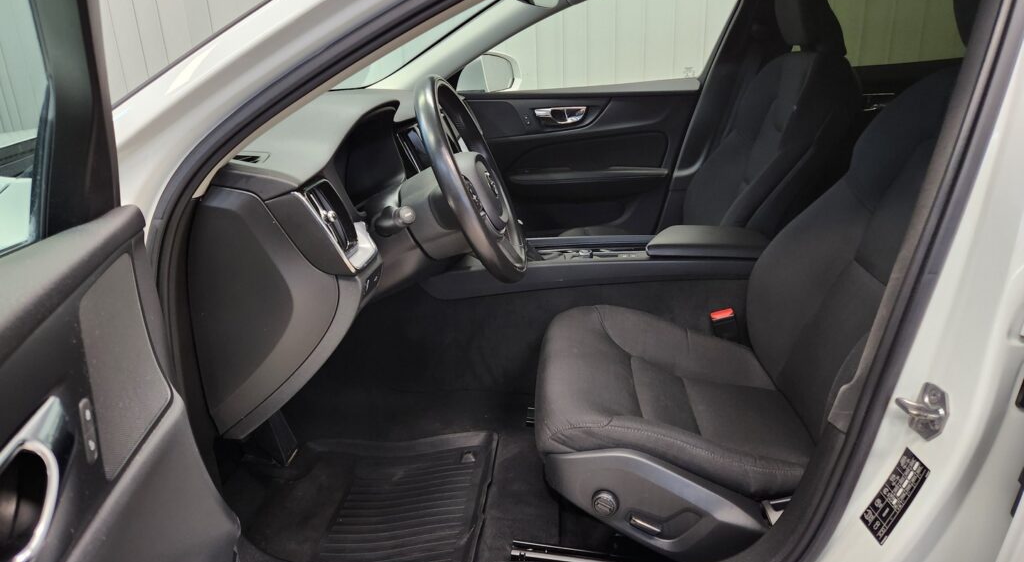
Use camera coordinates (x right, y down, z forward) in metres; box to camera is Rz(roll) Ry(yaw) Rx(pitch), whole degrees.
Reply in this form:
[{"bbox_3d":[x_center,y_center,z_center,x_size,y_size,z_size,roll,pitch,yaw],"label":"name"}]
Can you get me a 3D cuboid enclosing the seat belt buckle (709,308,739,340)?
[{"bbox_3d":[0.465,0.101,1.471,0.054,0.095,0.030,-13,18,8],"label":"seat belt buckle"}]

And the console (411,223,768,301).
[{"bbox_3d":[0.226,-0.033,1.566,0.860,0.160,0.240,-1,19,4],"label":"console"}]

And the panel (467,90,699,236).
[{"bbox_3d":[0.124,-0.327,2.217,0.950,0.570,0.120,-1,19,4],"label":"panel"}]

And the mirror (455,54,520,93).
[{"bbox_3d":[-0.082,-0.694,2.309,0.230,0.155,0.120,-6,19,-10],"label":"mirror"}]

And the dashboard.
[{"bbox_3d":[-0.430,-0.190,1.551,0.560,0.450,1.420,-1,19,4],"label":"dashboard"}]

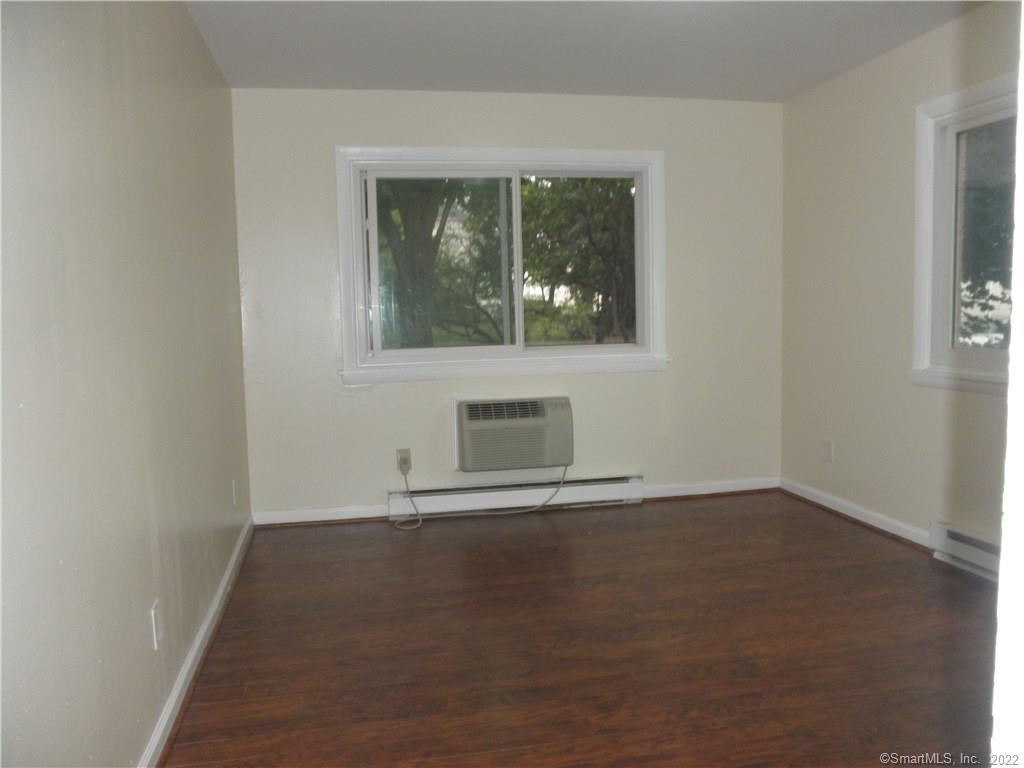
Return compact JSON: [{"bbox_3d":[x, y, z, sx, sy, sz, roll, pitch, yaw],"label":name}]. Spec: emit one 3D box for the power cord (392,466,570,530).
[{"bbox_3d":[-0.152,0.607,4.680,1.020,0.287,0.320,-2,5,-11],"label":"power cord"}]

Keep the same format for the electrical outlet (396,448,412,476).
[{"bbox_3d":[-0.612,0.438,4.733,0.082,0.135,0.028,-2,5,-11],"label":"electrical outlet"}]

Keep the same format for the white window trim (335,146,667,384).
[{"bbox_3d":[-0.015,-0.685,4.769,1.930,1.292,0.110,-2,5,-11],"label":"white window trim"}]

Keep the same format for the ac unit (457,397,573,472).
[{"bbox_3d":[0.023,0.288,4.769,0.650,0.397,0.180,-2,5,-11],"label":"ac unit"}]

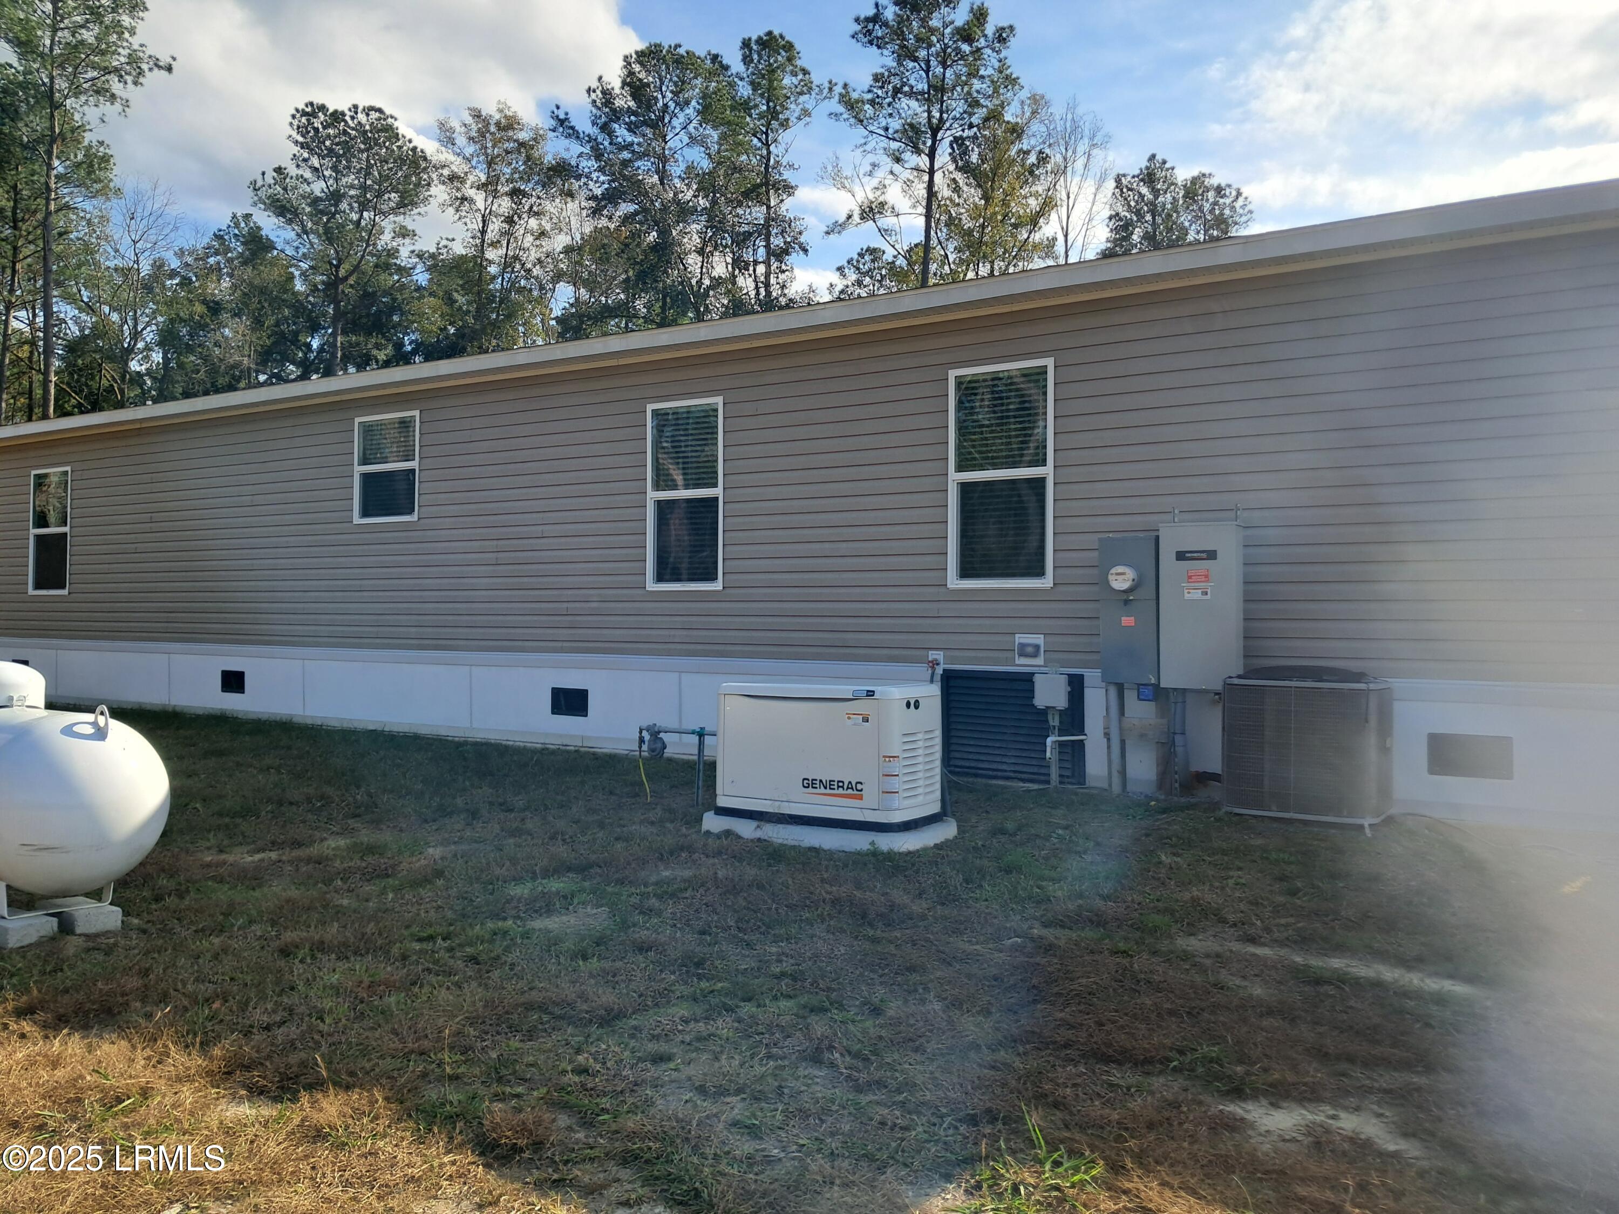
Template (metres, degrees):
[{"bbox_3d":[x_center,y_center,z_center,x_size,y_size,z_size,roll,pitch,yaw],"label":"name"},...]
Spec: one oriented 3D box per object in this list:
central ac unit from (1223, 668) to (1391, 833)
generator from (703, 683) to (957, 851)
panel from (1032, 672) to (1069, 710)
[{"bbox_3d":[2.828,0.735,7.110,0.785,0.810,0.750,0,-1,32],"label":"central ac unit"},{"bbox_3d":[0.116,0.858,7.239,1.290,0.800,0.700,0,-1,32],"label":"generator"},{"bbox_3d":[1.626,0.573,8.476,0.215,0.230,0.110,0,-1,32],"label":"panel"}]

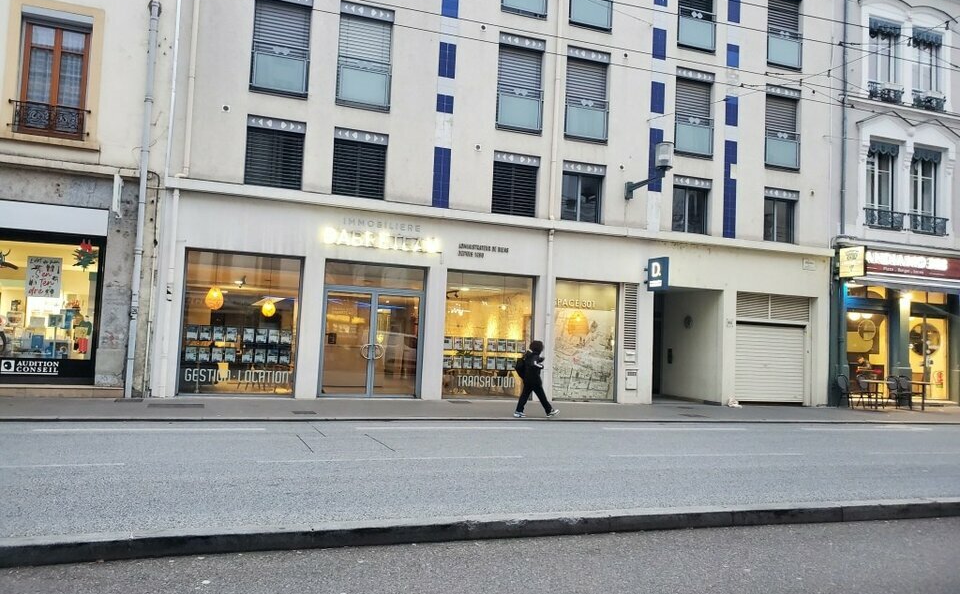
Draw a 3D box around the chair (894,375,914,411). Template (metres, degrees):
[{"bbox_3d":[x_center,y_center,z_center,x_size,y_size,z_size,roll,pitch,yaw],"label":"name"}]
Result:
[{"bbox_3d":[11.822,2.665,20.058,0.520,0.890,0.480,4,-4,-19],"label":"chair"}]

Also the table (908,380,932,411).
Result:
[{"bbox_3d":[12.687,2.866,20.644,0.620,0.750,0.620,4,-3,-19],"label":"table"}]

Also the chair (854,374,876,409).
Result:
[{"bbox_3d":[10.130,2.490,18.900,0.500,0.880,0.440,4,-4,-18],"label":"chair"}]

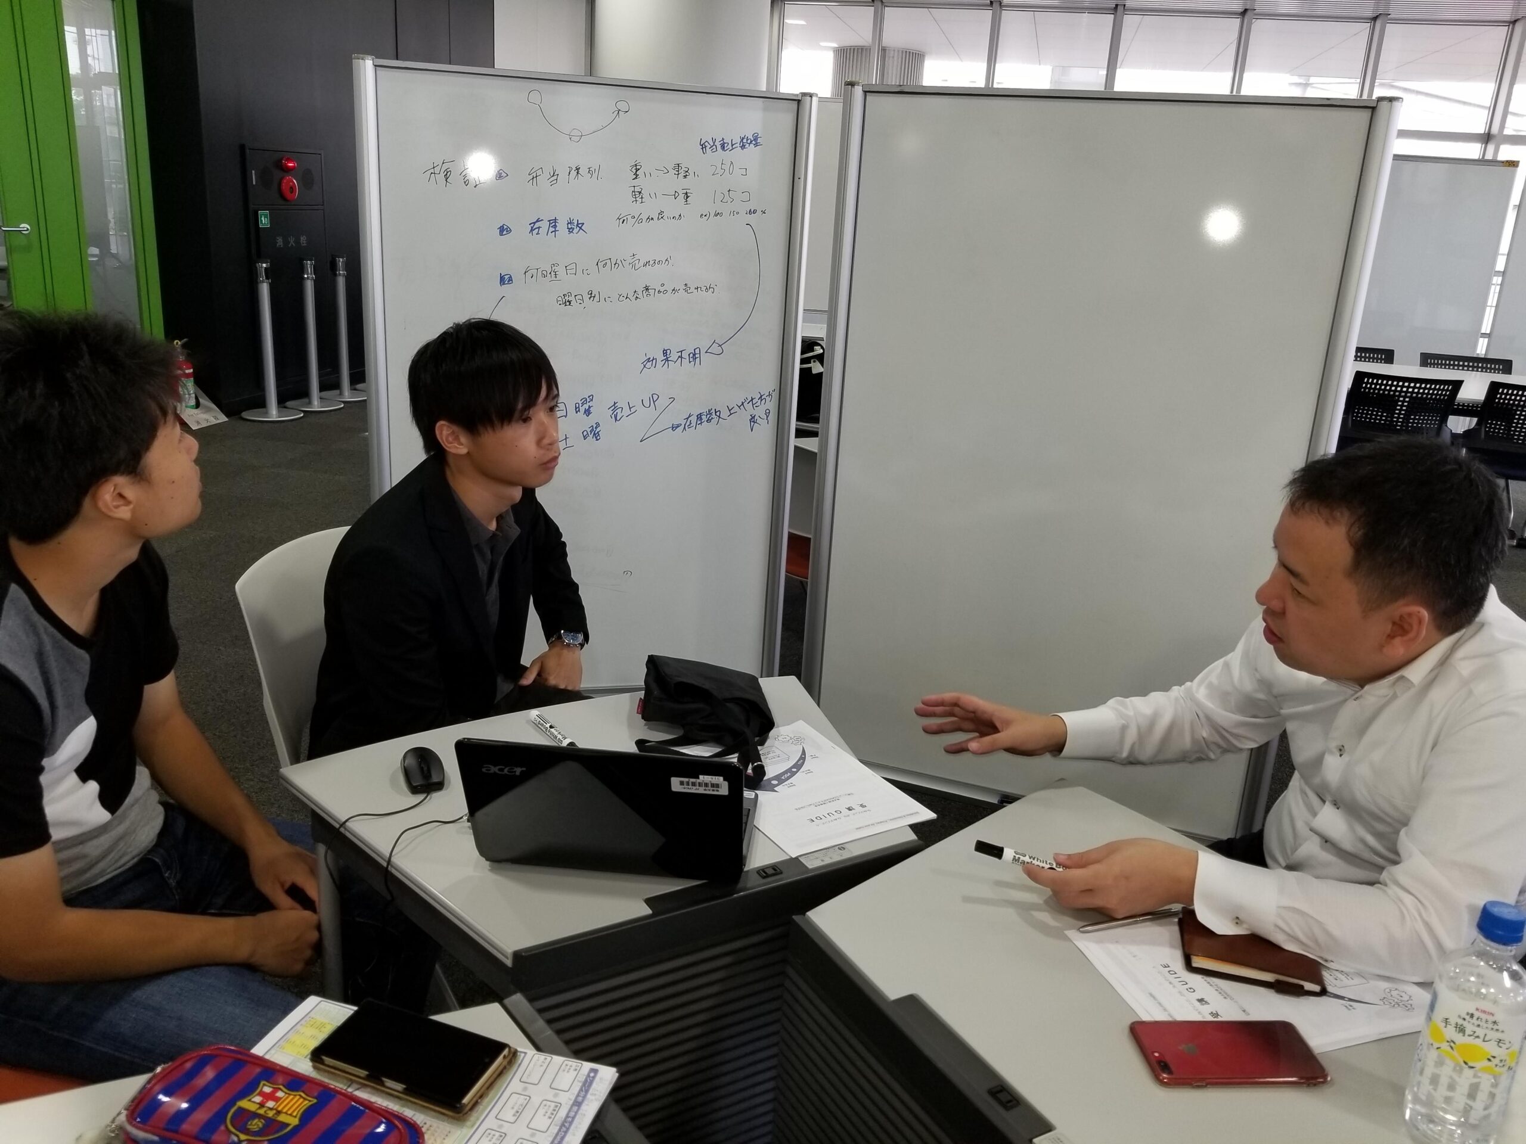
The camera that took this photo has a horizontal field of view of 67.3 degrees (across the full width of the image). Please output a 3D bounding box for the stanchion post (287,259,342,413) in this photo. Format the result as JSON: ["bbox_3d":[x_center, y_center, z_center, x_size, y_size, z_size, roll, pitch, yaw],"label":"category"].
[{"bbox_3d":[-3.046,-1.605,7.742,0.370,0.980,0.370,4,17,0],"label":"stanchion post"}]

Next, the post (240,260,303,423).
[{"bbox_3d":[-3.164,-1.484,7.321,0.370,0.980,0.370,4,17,0],"label":"post"}]

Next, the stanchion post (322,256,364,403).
[{"bbox_3d":[-3.018,-1.748,8.221,0.370,0.980,0.370,4,17,0],"label":"stanchion post"}]

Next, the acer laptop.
[{"bbox_3d":[-0.154,0.224,1.263,0.285,0.190,0.265,4,17,3],"label":"acer laptop"}]

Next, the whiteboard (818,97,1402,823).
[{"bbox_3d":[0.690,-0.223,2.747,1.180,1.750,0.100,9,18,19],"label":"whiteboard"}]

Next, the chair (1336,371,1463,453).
[{"bbox_3d":[3.298,-0.617,6.108,0.540,0.860,0.550,9,18,16],"label":"chair"}]

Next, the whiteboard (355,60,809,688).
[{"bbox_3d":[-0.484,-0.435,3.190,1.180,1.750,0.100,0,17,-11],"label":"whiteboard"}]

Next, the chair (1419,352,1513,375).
[{"bbox_3d":[4.133,-0.777,6.808,0.540,0.860,0.550,9,18,16],"label":"chair"}]

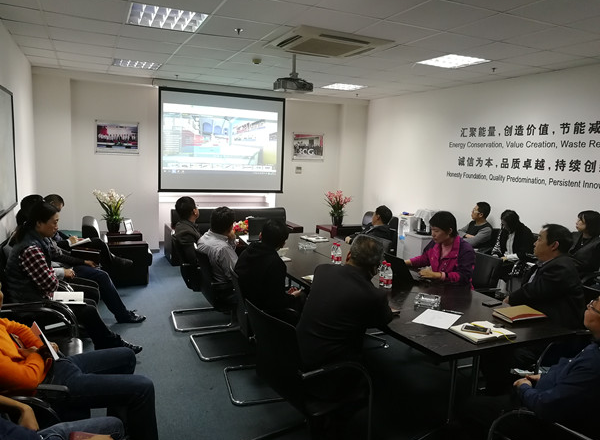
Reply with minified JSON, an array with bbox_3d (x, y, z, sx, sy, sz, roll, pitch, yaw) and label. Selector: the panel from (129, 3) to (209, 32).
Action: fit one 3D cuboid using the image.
[{"bbox_3d":[-1.085,-1.653,3.810,0.600,0.070,0.600,-1,9,-24],"label":"panel"}]

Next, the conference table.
[{"bbox_3d":[0.391,0.755,3.712,1.000,0.755,3.150,-1,9,-25],"label":"conference table"}]

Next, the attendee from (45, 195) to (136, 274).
[{"bbox_3d":[-2.257,0.337,4.853,0.950,1.180,0.550,-1,9,-24],"label":"attendee"}]

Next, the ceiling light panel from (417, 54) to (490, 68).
[{"bbox_3d":[1.640,-1.717,5.028,0.600,0.070,0.600,-1,9,-24],"label":"ceiling light panel"}]

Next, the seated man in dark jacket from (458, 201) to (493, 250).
[{"bbox_3d":[2.026,0.332,5.842,0.800,1.140,0.500,-1,8,-22],"label":"seated man in dark jacket"}]

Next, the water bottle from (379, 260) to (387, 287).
[{"bbox_3d":[0.584,0.356,3.211,0.063,0.190,0.063,-1,9,-25],"label":"water bottle"}]

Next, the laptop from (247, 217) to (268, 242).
[{"bbox_3d":[-0.440,0.094,5.145,0.340,0.220,0.270,-1,9,-24],"label":"laptop"}]

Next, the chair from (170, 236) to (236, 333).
[{"bbox_3d":[-0.988,0.560,4.657,0.600,0.890,0.570,-1,9,-24],"label":"chair"}]

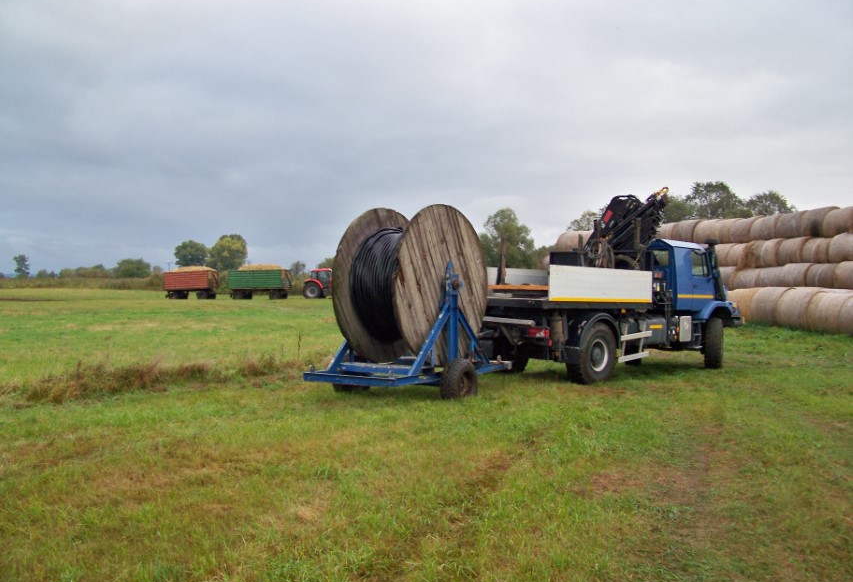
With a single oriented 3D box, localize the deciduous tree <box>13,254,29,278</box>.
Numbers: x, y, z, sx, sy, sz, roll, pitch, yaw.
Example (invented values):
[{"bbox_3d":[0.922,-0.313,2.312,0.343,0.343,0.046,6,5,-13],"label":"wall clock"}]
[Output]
[{"bbox_3d":[-119.808,-6.345,240.000,4.800,9.000,4.800,1,0,0],"label":"deciduous tree"}]

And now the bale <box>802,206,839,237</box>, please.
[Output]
[{"bbox_3d":[17.526,-2.978,35.996,1.480,1.480,1.220,0,0,-27],"label":"bale"}]

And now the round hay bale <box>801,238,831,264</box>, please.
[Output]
[{"bbox_3d":[15.874,-1.376,32.253,1.420,1.420,1.220,0,1,-27],"label":"round hay bale"}]

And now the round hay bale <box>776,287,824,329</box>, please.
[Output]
[{"bbox_3d":[13.355,0.597,28.605,1.420,1.420,1.220,0,1,-27],"label":"round hay bale"}]

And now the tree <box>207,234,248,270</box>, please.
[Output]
[{"bbox_3d":[-45.266,-6.597,185.000,9.400,12.700,9.200,1,0,0],"label":"tree"}]

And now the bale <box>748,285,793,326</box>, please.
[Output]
[{"bbox_3d":[13.404,0.587,31.148,1.480,1.480,1.220,0,0,-27],"label":"bale"}]

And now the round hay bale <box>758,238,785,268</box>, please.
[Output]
[{"bbox_3d":[14.834,-1.449,34.293,1.420,1.420,1.220,0,1,-27],"label":"round hay bale"}]

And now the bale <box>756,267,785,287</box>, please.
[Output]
[{"bbox_3d":[16.016,-0.323,36.487,1.480,1.480,1.220,0,0,-27],"label":"bale"}]

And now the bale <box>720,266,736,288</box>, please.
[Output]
[{"bbox_3d":[12.764,-0.356,34.953,1.350,1.350,1.250,0,0,-27],"label":"bale"}]

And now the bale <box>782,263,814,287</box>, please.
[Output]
[{"bbox_3d":[16.509,-0.439,35.520,1.480,1.480,1.220,0,0,-27],"label":"bale"}]

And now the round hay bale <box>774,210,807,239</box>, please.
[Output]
[{"bbox_3d":[14.977,-2.559,33.511,1.350,1.350,1.250,0,0,-27],"label":"round hay bale"}]

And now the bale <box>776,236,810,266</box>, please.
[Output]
[{"bbox_3d":[15.336,-1.436,33.310,1.420,1.420,1.220,0,1,-27],"label":"bale"}]

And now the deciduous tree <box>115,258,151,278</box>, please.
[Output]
[{"bbox_3d":[-77.456,-4.494,215.000,9.600,7.900,9.200,1,0,0],"label":"deciduous tree"}]

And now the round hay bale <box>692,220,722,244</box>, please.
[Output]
[{"bbox_3d":[14.600,-2.878,41.738,1.480,1.480,1.220,0,0,-27],"label":"round hay bale"}]

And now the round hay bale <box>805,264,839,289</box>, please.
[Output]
[{"bbox_3d":[17.062,-0.445,34.433,1.480,1.480,1.220,0,0,-27],"label":"round hay bale"}]

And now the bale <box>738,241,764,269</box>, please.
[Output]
[{"bbox_3d":[13.738,-1.417,34.379,1.350,1.350,1.250,0,0,-27],"label":"bale"}]

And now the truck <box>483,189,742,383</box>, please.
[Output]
[{"bbox_3d":[3.980,-0.170,17.810,7.500,3.850,2.500,1,0,-45],"label":"truck"}]

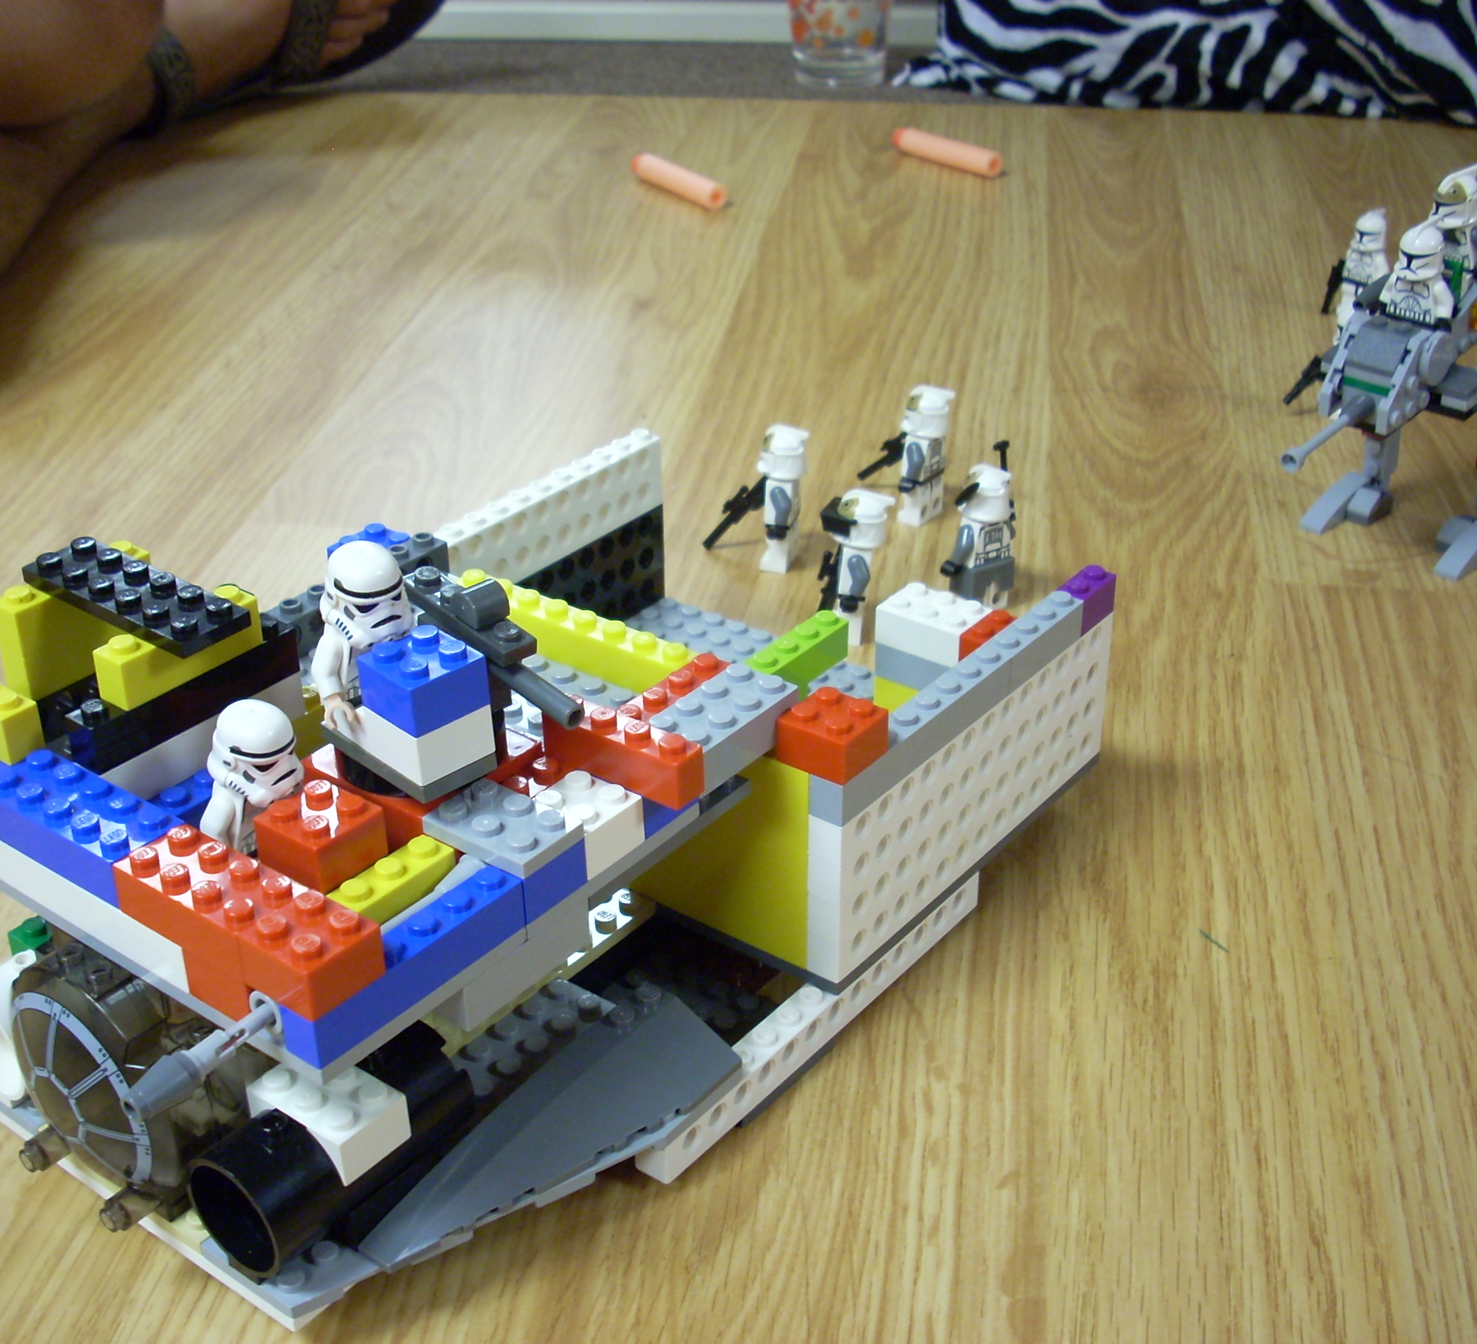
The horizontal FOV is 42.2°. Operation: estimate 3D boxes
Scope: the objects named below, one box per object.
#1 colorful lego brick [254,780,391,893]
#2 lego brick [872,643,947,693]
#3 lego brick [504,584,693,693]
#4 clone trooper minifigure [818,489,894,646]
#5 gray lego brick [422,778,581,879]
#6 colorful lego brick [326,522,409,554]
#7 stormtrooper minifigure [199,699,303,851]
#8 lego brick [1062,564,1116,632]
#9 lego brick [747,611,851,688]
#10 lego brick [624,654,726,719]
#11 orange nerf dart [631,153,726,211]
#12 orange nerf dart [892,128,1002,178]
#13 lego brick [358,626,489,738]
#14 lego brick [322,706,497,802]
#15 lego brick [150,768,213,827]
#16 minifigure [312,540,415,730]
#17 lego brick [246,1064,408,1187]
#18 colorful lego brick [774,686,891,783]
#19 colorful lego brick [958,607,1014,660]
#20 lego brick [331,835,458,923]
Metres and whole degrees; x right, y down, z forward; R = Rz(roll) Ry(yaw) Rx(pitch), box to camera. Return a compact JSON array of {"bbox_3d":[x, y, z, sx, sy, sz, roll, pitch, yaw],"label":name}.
[{"bbox_3d":[-0.072,0.028,0.336,0.016,0.011,0.016,21,36,32],"label":"colorful lego brick"},{"bbox_3d":[0.050,-0.003,0.480,0.028,0.010,0.016,20,36,32],"label":"lego brick"},{"bbox_3d":[-0.035,-0.008,0.404,0.063,0.011,0.008,20,35,32],"label":"lego brick"},{"bbox_3d":[0.033,-0.031,0.544,0.022,0.044,0.025,8,31,15],"label":"clone trooper minifigure"},{"bbox_3d":[-0.042,0.027,0.343,0.024,0.005,0.016,21,36,32],"label":"gray lego brick"},{"bbox_3d":[-0.089,-0.027,0.470,0.016,0.011,0.016,21,36,32],"label":"colorful lego brick"},{"bbox_3d":[-0.086,0.023,0.346,0.018,0.033,0.023,21,36,32],"label":"stormtrooper minifigure"},{"bbox_3d":[0.080,-0.017,0.445,0.008,0.011,0.016,20,36,32],"label":"lego brick"},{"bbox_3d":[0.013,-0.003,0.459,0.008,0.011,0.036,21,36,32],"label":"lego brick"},{"bbox_3d":[-0.013,0.007,0.377,0.008,0.011,0.032,20,35,32],"label":"lego brick"},{"bbox_3d":[-0.032,-0.244,0.950,0.013,0.013,0.072,-21,35,-31],"label":"orange nerf dart"},{"bbox_3d":[0.105,-0.266,0.978,0.013,0.013,0.072,-24,37,-35],"label":"orange nerf dart"},{"bbox_3d":[-0.055,0.001,0.333,0.016,0.011,0.016,-27,38,-38],"label":"lego brick"},{"bbox_3d":[-0.060,0.009,0.343,0.016,0.013,0.032,-26,39,-38],"label":"lego brick"},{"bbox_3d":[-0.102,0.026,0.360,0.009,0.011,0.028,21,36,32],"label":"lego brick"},{"bbox_3d":[-0.065,-0.007,0.344,0.022,0.034,0.019,-27,38,-38],"label":"minifigure"},{"bbox_3d":[-0.071,0.074,0.326,0.024,0.011,0.016,21,36,32],"label":"lego brick"},{"bbox_3d":[0.019,0.012,0.375,0.016,0.011,0.016,21,36,32],"label":"colorful lego brick"},{"bbox_3d":[0.056,-0.006,0.427,0.008,0.011,0.016,21,36,32],"label":"colorful lego brick"},{"bbox_3d":[-0.062,0.039,0.336,0.008,0.011,0.027,20,36,32],"label":"lego brick"}]

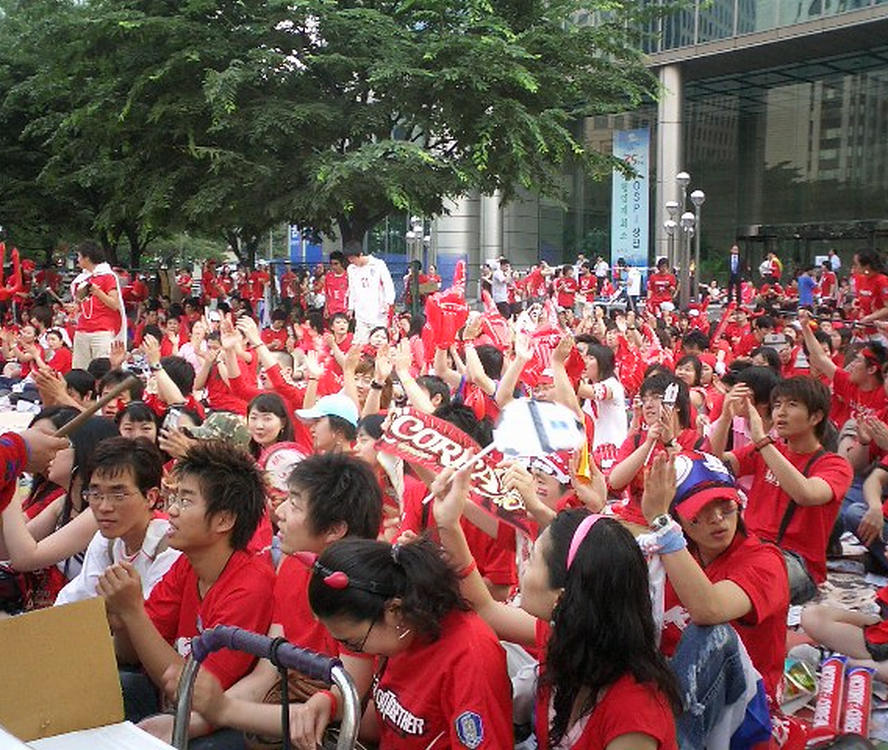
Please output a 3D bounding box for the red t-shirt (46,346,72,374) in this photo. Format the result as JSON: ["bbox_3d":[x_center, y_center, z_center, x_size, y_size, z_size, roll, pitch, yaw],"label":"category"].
[{"bbox_3d":[-3.823,-0.124,10.600,0.370,0.440,0.260,3,6,30],"label":"red t-shirt"}]

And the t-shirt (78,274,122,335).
[{"bbox_3d":[-3.103,-0.660,9.600,0.460,0.620,0.290,3,6,32],"label":"t-shirt"}]

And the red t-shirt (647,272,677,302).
[{"bbox_3d":[3.520,-1.408,17.300,0.490,0.560,0.280,0,5,3],"label":"red t-shirt"}]

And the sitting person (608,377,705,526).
[{"bbox_3d":[1.000,0.408,4.911,0.540,0.840,0.660,4,6,33],"label":"sitting person"}]

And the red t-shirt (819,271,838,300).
[{"bbox_3d":[7.194,-1.675,20.000,0.300,0.560,0.430,-2,5,-23],"label":"red t-shirt"}]

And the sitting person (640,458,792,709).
[{"bbox_3d":[0.700,0.614,2.791,0.520,0.830,0.700,4,7,37],"label":"sitting person"}]

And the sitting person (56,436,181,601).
[{"bbox_3d":[-0.860,0.608,2.690,0.520,0.870,0.660,4,7,37],"label":"sitting person"}]

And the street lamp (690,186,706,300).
[{"bbox_3d":[6.190,-2.843,26.145,0.360,3.400,0.360,0,5,0],"label":"street lamp"}]

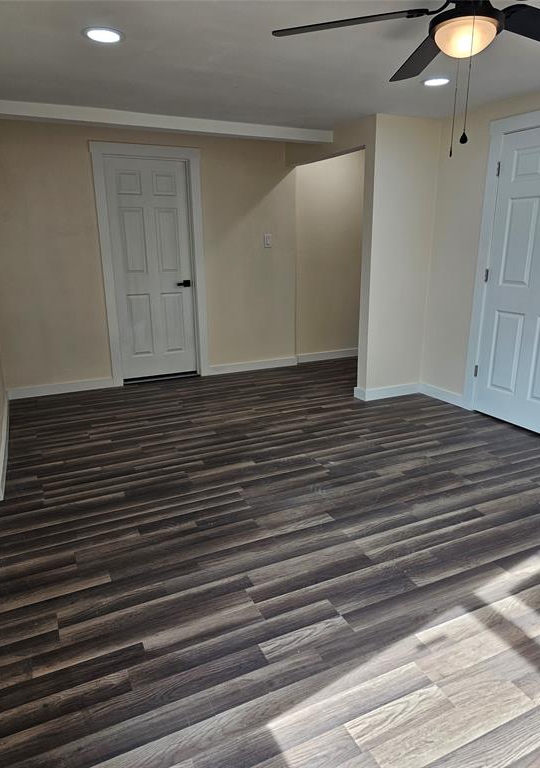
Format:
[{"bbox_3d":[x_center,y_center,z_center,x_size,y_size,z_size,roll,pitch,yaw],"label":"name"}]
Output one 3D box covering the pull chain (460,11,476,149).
[{"bbox_3d":[0.599,-0.914,1.535,0.024,0.353,0.024,-8,18,-24],"label":"pull chain"}]

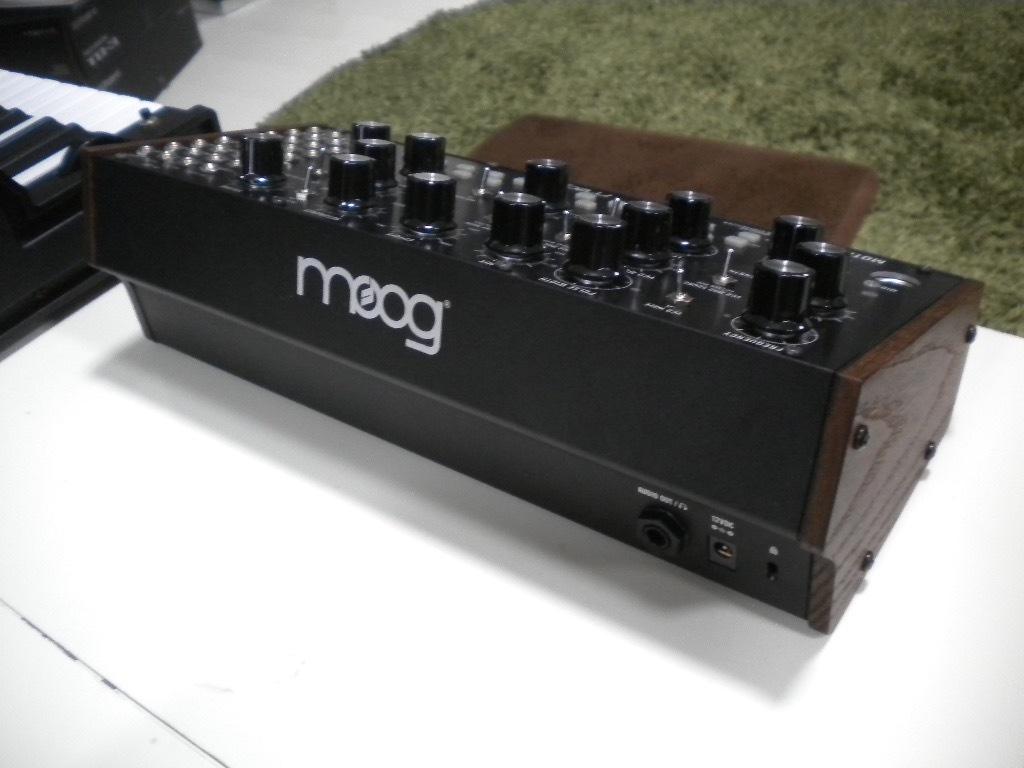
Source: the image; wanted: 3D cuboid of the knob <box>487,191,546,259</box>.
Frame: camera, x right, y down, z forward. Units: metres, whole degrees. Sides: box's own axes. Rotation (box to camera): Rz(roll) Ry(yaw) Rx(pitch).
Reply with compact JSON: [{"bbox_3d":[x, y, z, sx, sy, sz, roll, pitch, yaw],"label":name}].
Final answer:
[{"bbox_3d":[0.002,-0.050,0.326,0.019,0.017,0.019,5,22,-2],"label":"knob"}]

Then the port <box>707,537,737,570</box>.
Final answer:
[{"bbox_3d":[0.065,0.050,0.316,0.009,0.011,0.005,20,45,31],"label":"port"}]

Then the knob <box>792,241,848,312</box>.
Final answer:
[{"bbox_3d":[0.090,-0.032,0.304,0.019,0.017,0.019,20,26,31],"label":"knob"}]

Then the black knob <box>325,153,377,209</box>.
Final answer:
[{"bbox_3d":[-0.056,-0.070,0.361,0.019,0.017,0.019,5,22,-2],"label":"black knob"}]

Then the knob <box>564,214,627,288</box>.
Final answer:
[{"bbox_3d":[0.025,-0.039,0.306,0.019,0.017,0.019,5,22,-2],"label":"knob"}]

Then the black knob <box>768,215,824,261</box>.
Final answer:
[{"bbox_3d":[0.091,-0.044,0.335,0.019,0.017,0.019,20,26,31],"label":"black knob"}]

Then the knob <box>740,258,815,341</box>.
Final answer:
[{"bbox_3d":[0.072,-0.023,0.278,0.019,0.017,0.019,20,26,31],"label":"knob"}]

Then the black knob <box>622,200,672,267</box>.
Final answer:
[{"bbox_3d":[0.043,-0.048,0.332,0.019,0.017,0.019,5,22,-2],"label":"black knob"}]

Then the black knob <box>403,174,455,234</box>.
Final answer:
[{"bbox_3d":[-0.027,-0.059,0.342,0.019,0.017,0.019,5,22,-2],"label":"black knob"}]

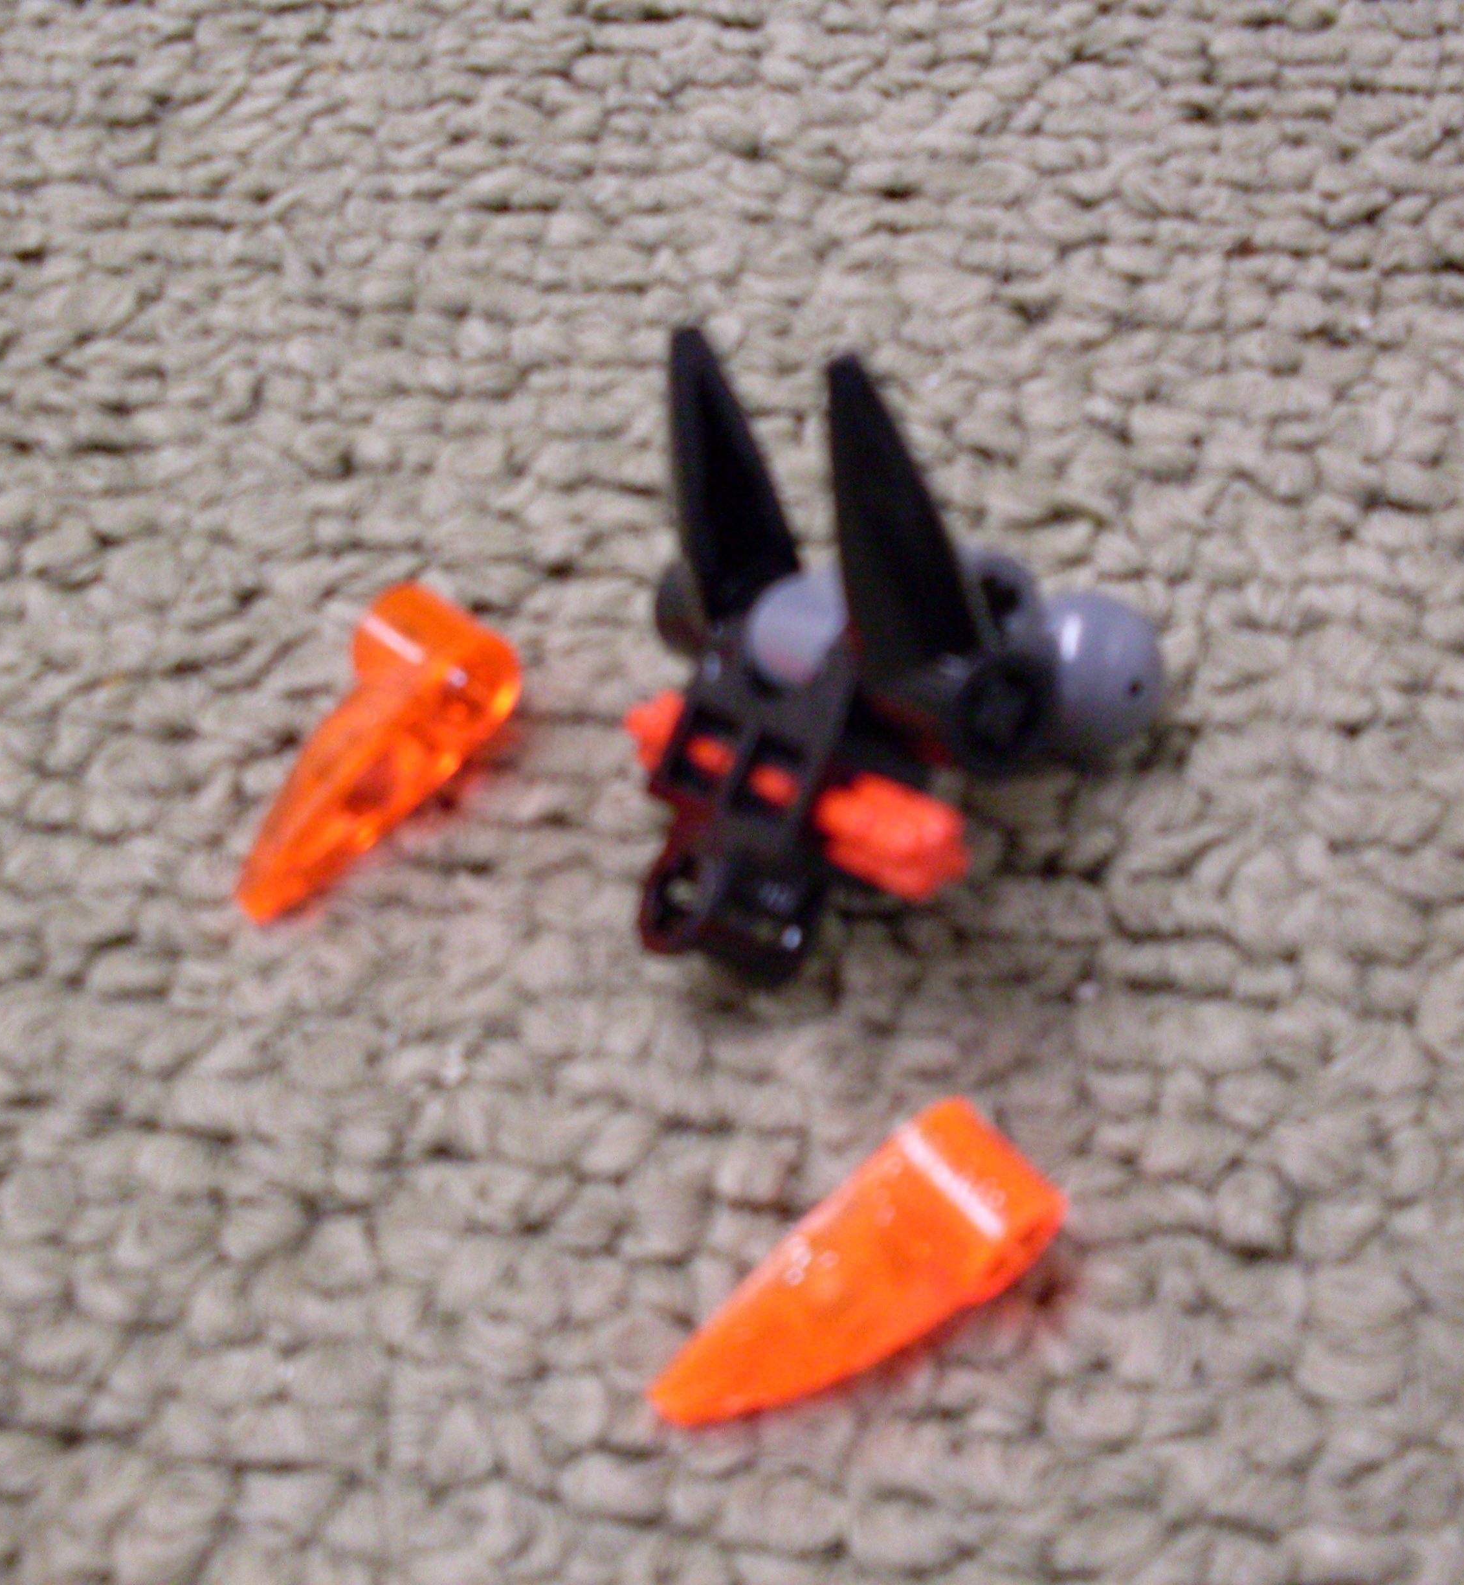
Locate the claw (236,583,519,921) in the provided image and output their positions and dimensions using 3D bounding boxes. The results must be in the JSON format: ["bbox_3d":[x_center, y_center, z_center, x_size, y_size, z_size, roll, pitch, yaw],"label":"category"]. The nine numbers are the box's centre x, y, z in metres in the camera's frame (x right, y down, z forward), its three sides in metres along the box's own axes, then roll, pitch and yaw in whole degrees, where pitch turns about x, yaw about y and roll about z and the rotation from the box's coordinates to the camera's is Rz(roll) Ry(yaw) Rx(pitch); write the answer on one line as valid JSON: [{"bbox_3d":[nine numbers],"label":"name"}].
[{"bbox_3d":[-0.024,-0.002,0.148,0.008,0.008,0.024,26,62,15],"label":"claw"}]

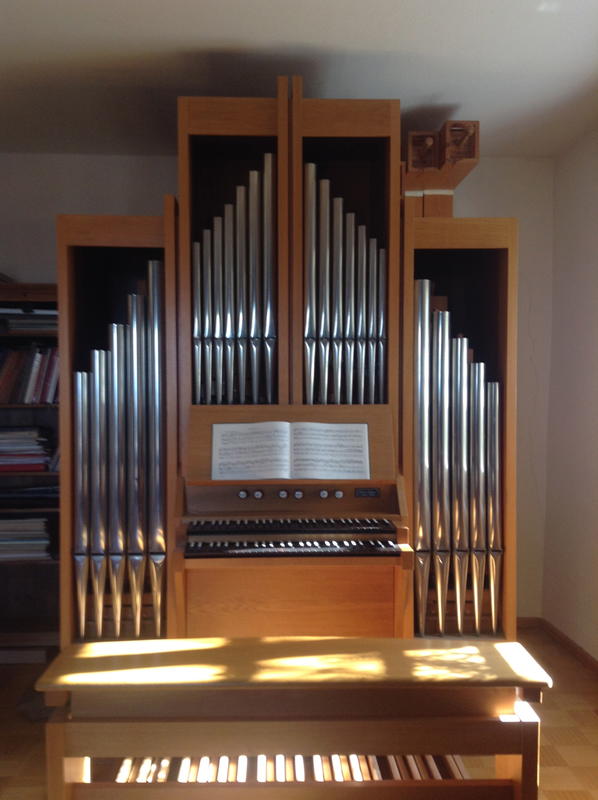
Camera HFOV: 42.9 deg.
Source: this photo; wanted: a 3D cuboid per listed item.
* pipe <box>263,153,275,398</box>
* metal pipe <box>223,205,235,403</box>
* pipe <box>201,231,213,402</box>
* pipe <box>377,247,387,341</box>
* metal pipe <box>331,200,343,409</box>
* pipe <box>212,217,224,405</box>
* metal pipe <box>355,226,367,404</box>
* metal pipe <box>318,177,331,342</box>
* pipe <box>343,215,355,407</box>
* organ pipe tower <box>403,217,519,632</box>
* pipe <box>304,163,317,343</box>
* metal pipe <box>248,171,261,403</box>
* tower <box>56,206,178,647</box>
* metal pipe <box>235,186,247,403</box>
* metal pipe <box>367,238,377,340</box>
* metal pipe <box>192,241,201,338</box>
[{"bbox_3d":[-0.116,-0.470,3.018,0.044,1.001,0.044,0,2,-2],"label":"pipe"},{"bbox_3d":[-0.281,-0.362,3.079,0.041,0.850,0.041,0,2,-2],"label":"metal pipe"},{"bbox_3d":[-0.371,-0.332,3.081,0.036,0.724,0.034,0,2,-1],"label":"pipe"},{"bbox_3d":[0.338,-0.428,3.092,0.031,0.373,0.030,0,2,-1],"label":"pipe"},{"bbox_3d":[0.160,-0.377,3.092,0.043,0.880,0.043,0,2,-2],"label":"metal pipe"},{"bbox_3d":[-0.325,-0.337,3.078,0.040,0.799,0.040,0,2,-2],"label":"pipe"},{"bbox_3d":[0.254,-0.333,3.093,0.037,0.743,0.035,0,2,-1],"label":"metal pipe"},{"bbox_3d":[0.106,-0.564,3.084,0.044,0.649,0.044,0,2,-2],"label":"metal pipe"},{"bbox_3d":[0.210,-0.346,3.095,0.041,0.820,0.041,0,2,-2],"label":"pipe"},{"bbox_3d":[0.648,0.240,3.290,0.462,1.950,0.420,0,2,-1],"label":"organ pipe tower"},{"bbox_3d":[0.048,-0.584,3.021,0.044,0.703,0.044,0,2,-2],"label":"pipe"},{"bbox_3d":[-0.173,-0.439,3.016,0.041,0.929,0.041,0,2,-2],"label":"metal pipe"},{"bbox_3d":[-0.721,0.277,3.272,0.460,2.143,0.520,0,2,-2],"label":"tower"},{"bbox_3d":[-0.232,-0.399,3.079,0.043,0.924,0.043,0,2,-2],"label":"metal pipe"},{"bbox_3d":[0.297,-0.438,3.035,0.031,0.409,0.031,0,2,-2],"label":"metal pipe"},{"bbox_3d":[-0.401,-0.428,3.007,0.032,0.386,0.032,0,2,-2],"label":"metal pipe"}]

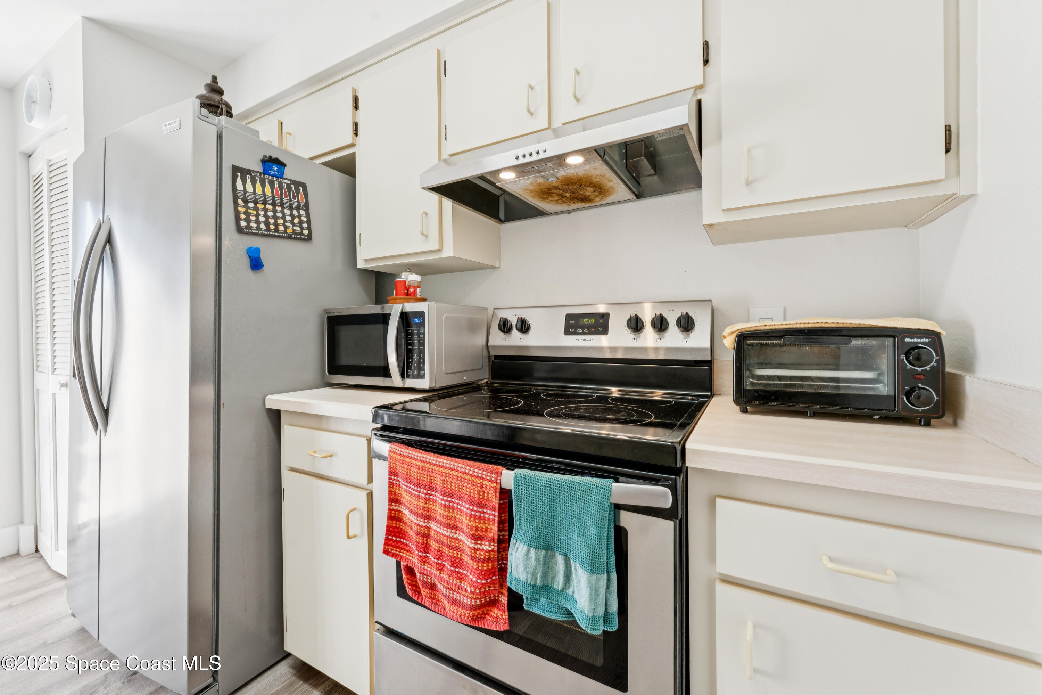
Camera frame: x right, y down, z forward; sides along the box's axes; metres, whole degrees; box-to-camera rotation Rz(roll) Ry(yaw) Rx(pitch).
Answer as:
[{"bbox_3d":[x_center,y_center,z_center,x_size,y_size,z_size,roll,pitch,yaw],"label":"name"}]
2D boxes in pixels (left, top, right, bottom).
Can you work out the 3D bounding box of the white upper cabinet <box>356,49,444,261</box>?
[{"bbox_3d":[-0.372,-0.661,1.573,0.435,0.683,0.320,1,2,29],"label":"white upper cabinet"}]

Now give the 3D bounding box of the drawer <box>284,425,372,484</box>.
[{"bbox_3d":[-0.484,0.303,1.359,0.378,0.130,0.422,1,2,29],"label":"drawer"}]

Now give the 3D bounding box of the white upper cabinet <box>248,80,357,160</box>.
[{"bbox_3d":[-0.953,-0.891,1.888,0.908,0.260,0.320,1,2,29],"label":"white upper cabinet"}]

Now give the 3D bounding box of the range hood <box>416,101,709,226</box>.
[{"bbox_3d":[0.136,-0.552,1.215,0.748,0.155,0.460,1,2,29],"label":"range hood"}]

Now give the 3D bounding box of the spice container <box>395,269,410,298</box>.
[{"bbox_3d":[-0.436,-0.231,1.490,0.054,0.108,0.054,1,2,29],"label":"spice container"}]

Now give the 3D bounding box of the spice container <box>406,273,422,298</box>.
[{"bbox_3d":[-0.385,-0.218,1.460,0.050,0.089,0.050,1,2,29],"label":"spice container"}]

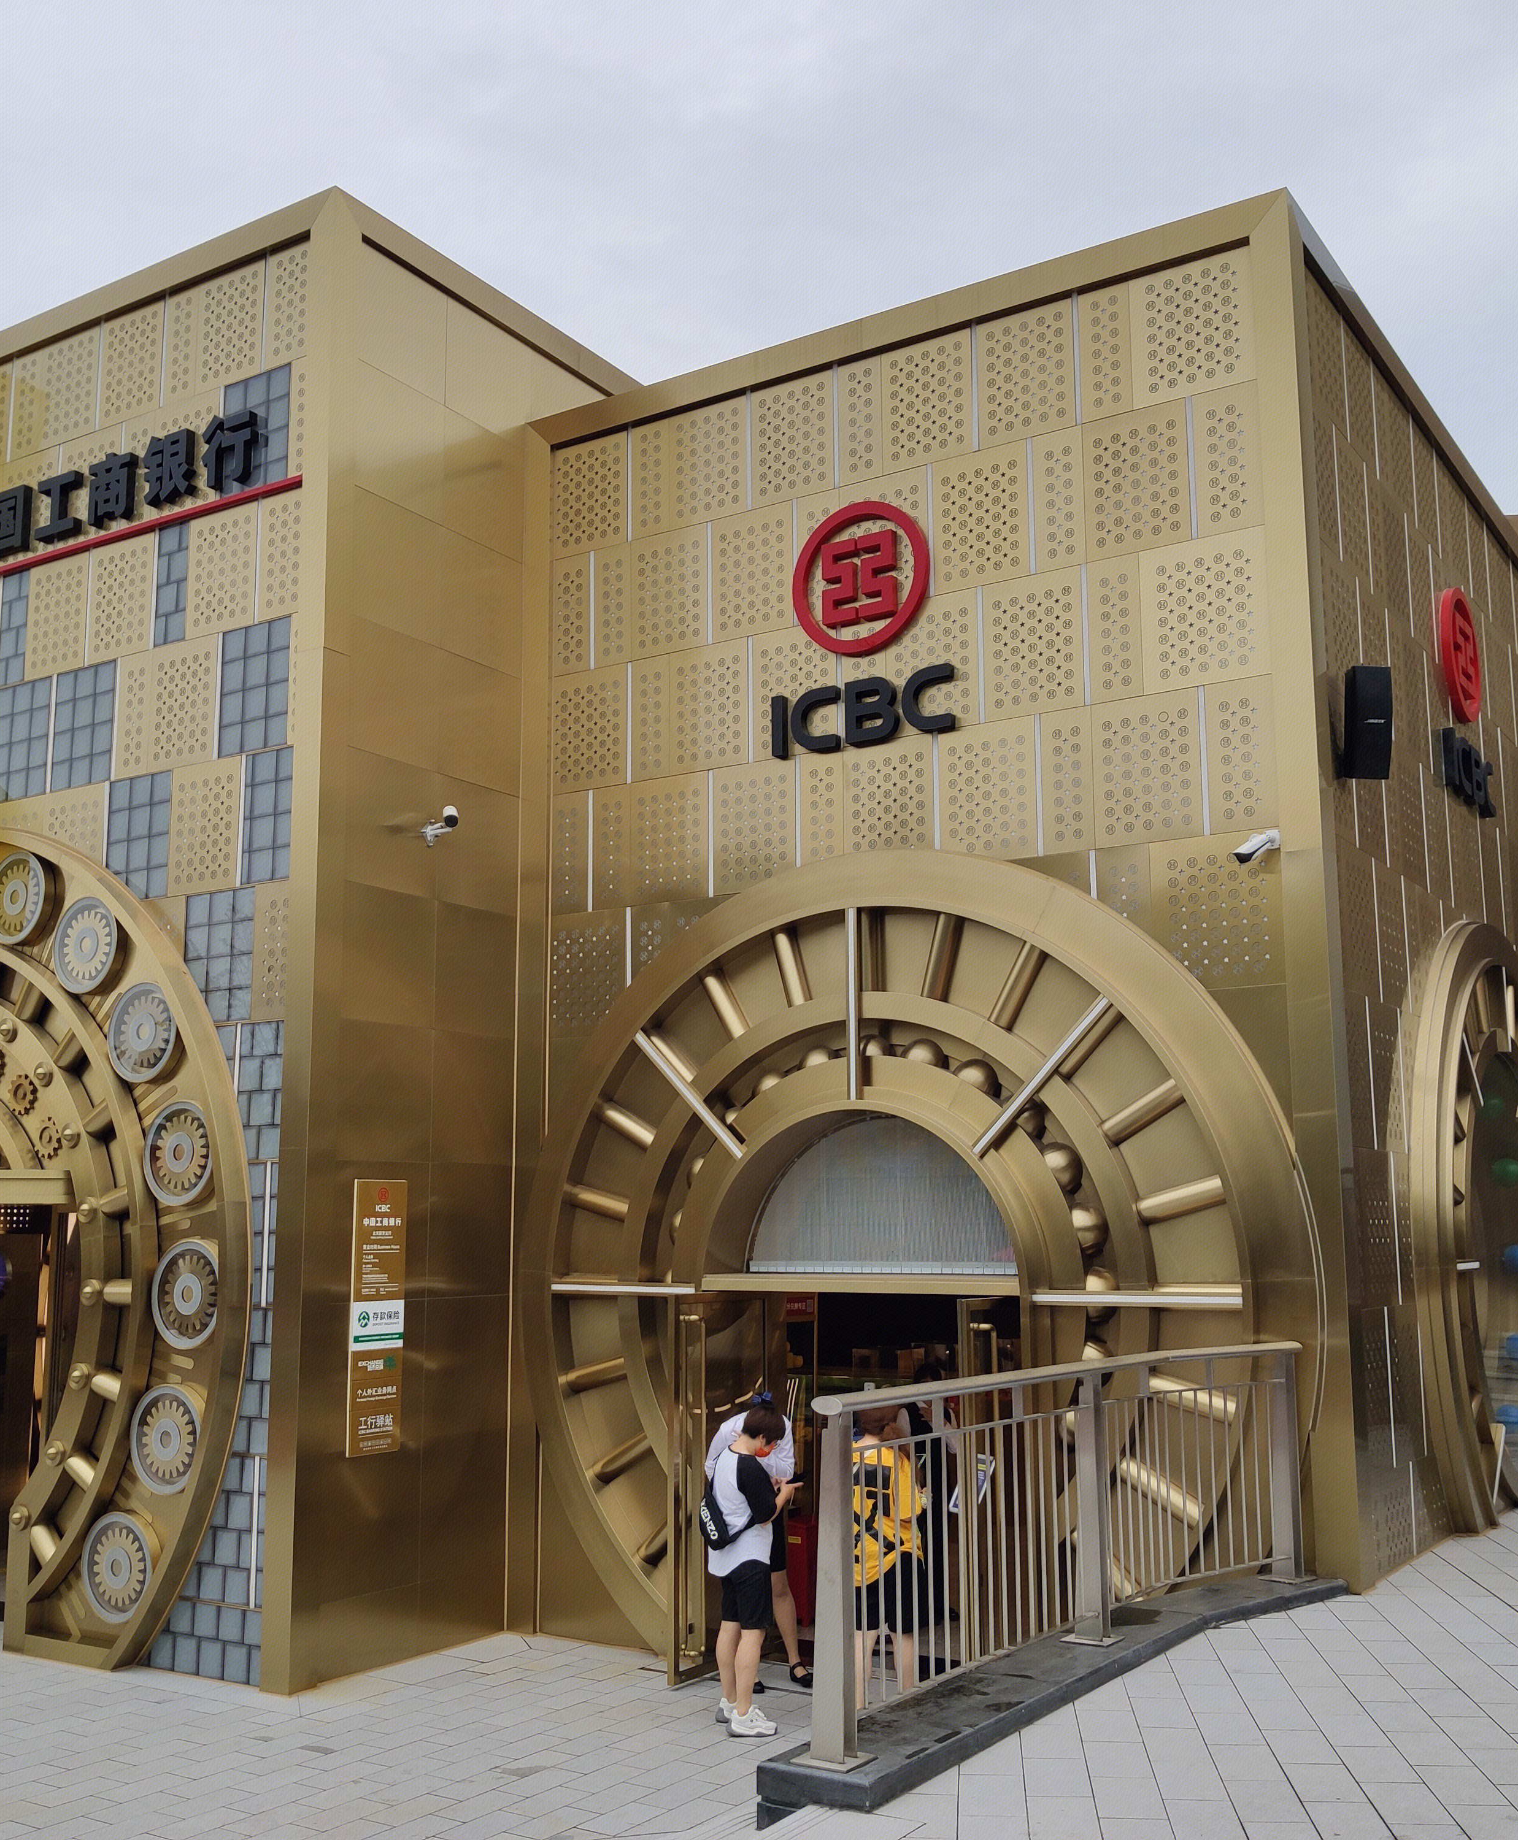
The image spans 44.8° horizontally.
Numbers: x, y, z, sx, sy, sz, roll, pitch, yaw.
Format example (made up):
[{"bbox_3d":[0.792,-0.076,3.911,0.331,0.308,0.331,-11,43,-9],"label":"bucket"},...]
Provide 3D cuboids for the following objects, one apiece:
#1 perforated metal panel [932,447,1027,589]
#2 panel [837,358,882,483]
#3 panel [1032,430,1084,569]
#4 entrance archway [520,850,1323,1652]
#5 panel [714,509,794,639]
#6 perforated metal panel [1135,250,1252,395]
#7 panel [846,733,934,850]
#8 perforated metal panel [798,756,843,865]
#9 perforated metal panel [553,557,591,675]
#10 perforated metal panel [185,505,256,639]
[{"bbox_3d":[1.281,-2.295,10.548,0.612,0.800,0.040,-6,-11,33],"label":"perforated metal panel"},{"bbox_3d":[0.620,-3.002,11.099,0.298,0.767,0.040,-6,-11,33],"label":"panel"},{"bbox_3d":[1.685,-2.335,10.310,0.302,0.786,0.050,-6,-11,32],"label":"panel"},{"bbox_3d":[0.690,1.881,10.257,4.880,4.504,0.573,-6,-11,32],"label":"entrance archway"},{"bbox_3d":[-0.045,-2.135,11.277,0.583,0.784,0.060,-6,-11,32],"label":"panel"},{"bbox_3d":[2.410,-3.262,10.228,0.700,0.757,0.052,-6,-10,33],"label":"perforated metal panel"},{"bbox_3d":[0.757,-0.653,10.637,0.619,0.784,0.040,-6,-11,33],"label":"panel"},{"bbox_3d":[0.384,-0.612,10.879,0.274,0.784,0.040,-6,-11,33],"label":"perforated metal panel"},{"bbox_3d":[-1.224,-2.016,12.160,0.307,0.786,0.050,-6,-11,32],"label":"perforated metal panel"},{"bbox_3d":[-3.431,-2.240,11.769,0.640,0.808,0.040,-6,-11,33],"label":"perforated metal panel"}]

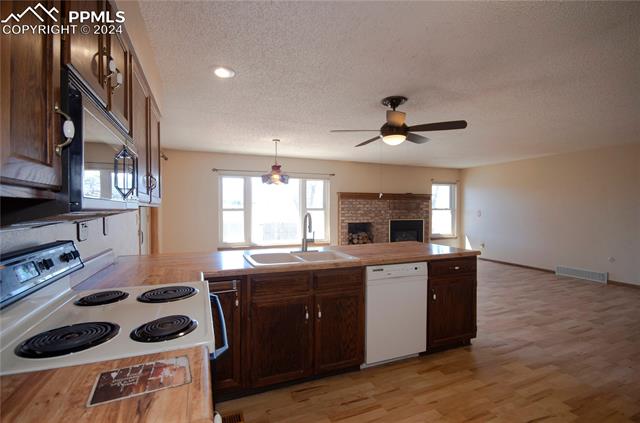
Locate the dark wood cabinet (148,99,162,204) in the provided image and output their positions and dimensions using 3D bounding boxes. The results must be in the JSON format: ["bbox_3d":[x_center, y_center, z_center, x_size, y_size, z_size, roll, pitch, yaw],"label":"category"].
[{"bbox_3d":[-1.379,-0.413,2.067,0.320,0.750,0.420,0,0,-21],"label":"dark wood cabinet"}]

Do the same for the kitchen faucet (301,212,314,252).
[{"bbox_3d":[-0.083,0.196,2.587,0.130,0.365,0.200,0,0,-21],"label":"kitchen faucet"}]

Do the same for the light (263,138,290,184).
[{"bbox_3d":[-0.709,-0.789,4.579,0.460,0.720,0.460,0,0,-21],"label":"light"}]

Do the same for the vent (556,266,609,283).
[{"bbox_3d":[4.950,1.184,5.392,0.050,0.185,0.800,0,0,-21],"label":"vent"}]

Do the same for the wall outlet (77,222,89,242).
[{"bbox_3d":[-1.395,0.121,1.665,0.020,0.115,0.105,0,0,-21],"label":"wall outlet"}]

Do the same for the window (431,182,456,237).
[{"bbox_3d":[3.367,-0.030,7.723,0.870,1.430,0.120,0,0,-21],"label":"window"}]

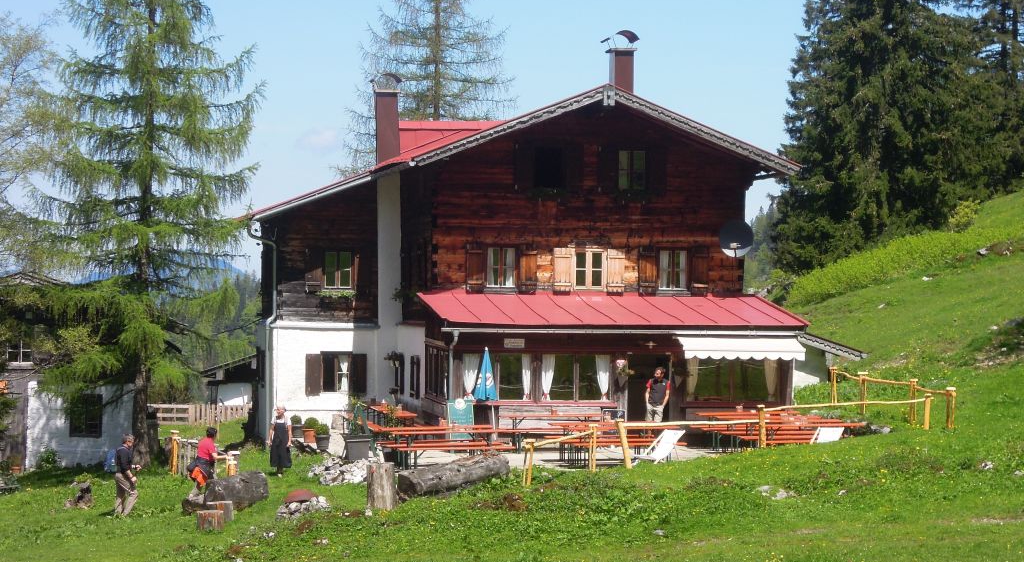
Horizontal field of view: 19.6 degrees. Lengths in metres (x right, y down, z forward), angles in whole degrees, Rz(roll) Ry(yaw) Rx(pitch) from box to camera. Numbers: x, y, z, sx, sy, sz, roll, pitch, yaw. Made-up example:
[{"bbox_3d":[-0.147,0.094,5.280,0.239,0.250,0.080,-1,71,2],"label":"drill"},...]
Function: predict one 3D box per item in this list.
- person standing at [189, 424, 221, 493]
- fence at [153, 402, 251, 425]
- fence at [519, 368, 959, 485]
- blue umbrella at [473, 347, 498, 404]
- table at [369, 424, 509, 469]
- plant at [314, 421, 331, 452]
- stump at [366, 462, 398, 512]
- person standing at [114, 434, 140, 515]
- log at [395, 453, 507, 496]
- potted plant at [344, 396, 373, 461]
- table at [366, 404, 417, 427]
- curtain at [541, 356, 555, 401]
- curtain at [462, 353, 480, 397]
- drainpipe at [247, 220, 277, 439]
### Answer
[{"bbox_3d":[-6.662,3.923,64.300,0.650,1.580,0.550,0,1,-32],"label":"person standing"},{"bbox_3d":[-9.477,4.077,90.000,3.065,0.720,0.120,0,1,-12],"label":"fence"},{"bbox_3d":[3.950,2.790,59.200,9.400,1.650,10.500,0,0,-9],"label":"fence"},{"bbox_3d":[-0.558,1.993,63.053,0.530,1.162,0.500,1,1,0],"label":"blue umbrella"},{"bbox_3d":[-1.354,3.187,56.800,2.400,0.780,1.300,0,1,-14],"label":"table"},{"bbox_3d":[-4.063,3.350,63.600,0.330,0.620,0.330,0,1,-10],"label":"plant"},{"bbox_3d":[-2.285,3.626,52.200,0.550,0.850,0.550,0,0,-9],"label":"stump"},{"bbox_3d":[-7.877,3.974,60.600,0.550,1.690,0.520,0,1,-8],"label":"person standing"},{"bbox_3d":[-1.044,3.642,55.800,2.449,0.500,0.500,-9,7,-42],"label":"log"},{"bbox_3d":[-3.025,2.927,58.300,0.540,1.260,0.520,0,0,-9],"label":"potted plant"},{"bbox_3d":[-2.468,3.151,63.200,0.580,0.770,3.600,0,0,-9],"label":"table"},{"bbox_3d":[0.763,2.075,63.600,0.310,0.950,0.100,0,1,-10],"label":"curtain"},{"bbox_3d":[-0.838,1.955,61.200,0.370,0.910,0.100,0,0,-9],"label":"curtain"},{"bbox_3d":[-5.730,1.121,67.670,0.600,5.078,0.400,0,1,-14],"label":"drainpipe"}]

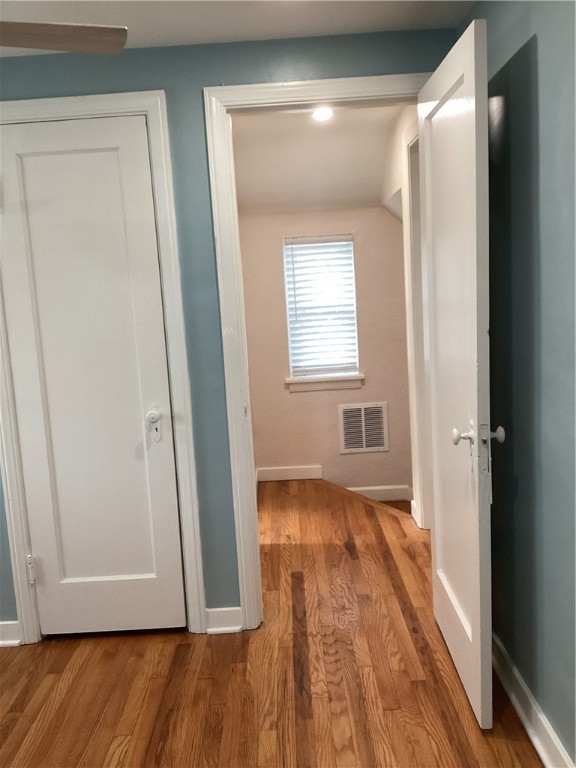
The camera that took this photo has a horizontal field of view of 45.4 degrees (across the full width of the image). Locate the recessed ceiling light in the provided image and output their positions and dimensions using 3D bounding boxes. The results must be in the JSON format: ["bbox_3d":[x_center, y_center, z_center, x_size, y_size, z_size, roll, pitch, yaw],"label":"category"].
[{"bbox_3d":[0.184,-1.390,3.549,0.120,0.030,0.120,-3,9,1],"label":"recessed ceiling light"}]

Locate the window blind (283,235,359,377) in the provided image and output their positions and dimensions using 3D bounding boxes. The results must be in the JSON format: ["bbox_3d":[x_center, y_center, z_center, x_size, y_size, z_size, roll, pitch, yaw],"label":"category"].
[{"bbox_3d":[0.228,-0.516,4.620,0.458,0.940,0.050,-3,9,1],"label":"window blind"}]

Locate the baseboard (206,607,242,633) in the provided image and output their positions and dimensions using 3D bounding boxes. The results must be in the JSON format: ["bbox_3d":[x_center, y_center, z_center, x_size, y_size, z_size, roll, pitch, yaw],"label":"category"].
[{"bbox_3d":[-0.259,0.949,2.780,0.141,0.108,0.025,-3,9,1],"label":"baseboard"}]

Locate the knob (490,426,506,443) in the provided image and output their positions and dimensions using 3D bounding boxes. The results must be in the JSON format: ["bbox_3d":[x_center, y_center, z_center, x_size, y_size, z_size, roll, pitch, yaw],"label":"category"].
[{"bbox_3d":[0.608,0.149,2.018,0.062,0.052,0.052,-3,9,1],"label":"knob"}]

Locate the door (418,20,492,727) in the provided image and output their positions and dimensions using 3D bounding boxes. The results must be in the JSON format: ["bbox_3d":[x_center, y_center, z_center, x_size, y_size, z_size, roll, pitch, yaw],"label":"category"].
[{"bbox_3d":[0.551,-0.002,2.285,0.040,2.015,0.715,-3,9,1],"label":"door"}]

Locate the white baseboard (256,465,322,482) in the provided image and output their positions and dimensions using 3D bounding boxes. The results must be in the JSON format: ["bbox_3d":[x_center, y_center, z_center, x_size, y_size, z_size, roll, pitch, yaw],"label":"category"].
[{"bbox_3d":[0.012,0.627,4.779,0.445,0.095,0.020,-3,9,1],"label":"white baseboard"}]

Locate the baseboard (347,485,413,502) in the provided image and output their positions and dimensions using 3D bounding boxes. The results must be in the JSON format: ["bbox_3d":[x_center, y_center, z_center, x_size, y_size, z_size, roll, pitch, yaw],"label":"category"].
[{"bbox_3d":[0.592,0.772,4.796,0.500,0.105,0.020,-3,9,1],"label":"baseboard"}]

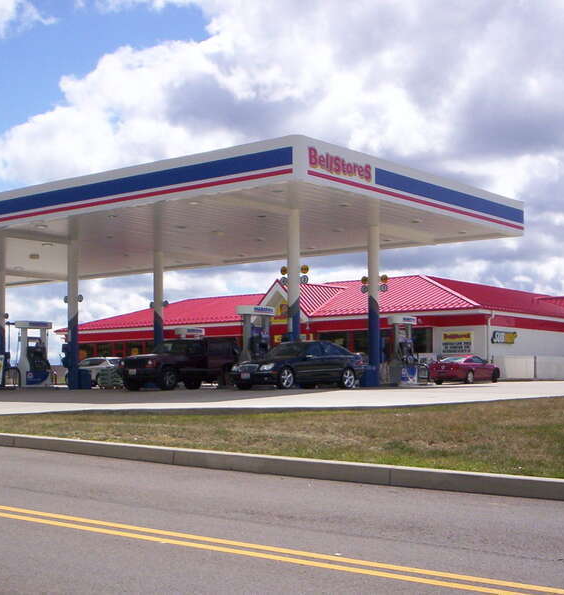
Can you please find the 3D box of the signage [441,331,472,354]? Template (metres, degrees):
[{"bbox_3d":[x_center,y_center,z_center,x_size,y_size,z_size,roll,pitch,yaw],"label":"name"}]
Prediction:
[{"bbox_3d":[9.332,2.407,45.200,1.900,1.200,0.060,-4,-6,42],"label":"signage"}]

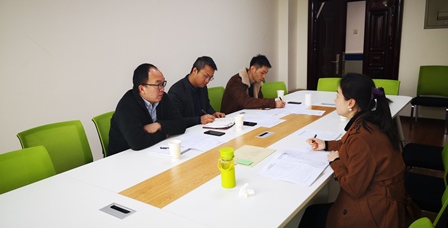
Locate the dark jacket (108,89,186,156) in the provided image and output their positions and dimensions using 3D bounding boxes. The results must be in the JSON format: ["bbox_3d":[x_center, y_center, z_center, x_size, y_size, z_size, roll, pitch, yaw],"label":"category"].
[{"bbox_3d":[-0.555,0.119,2.583,0.520,0.620,0.560,5,14,29],"label":"dark jacket"}]

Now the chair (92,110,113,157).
[{"bbox_3d":[-0.645,0.456,2.719,0.580,0.900,0.490,8,16,39],"label":"chair"}]

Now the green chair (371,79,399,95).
[{"bbox_3d":[1.700,0.081,4.019,0.490,0.900,0.580,7,15,35],"label":"green chair"}]

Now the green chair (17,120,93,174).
[{"bbox_3d":[-0.983,0.544,2.375,0.580,0.900,0.490,7,15,35],"label":"green chair"}]

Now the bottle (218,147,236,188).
[{"bbox_3d":[0.022,0.253,1.647,0.074,0.191,0.074,7,15,36],"label":"bottle"}]

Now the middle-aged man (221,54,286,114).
[{"bbox_3d":[0.298,0.018,3.687,0.780,1.244,0.550,7,15,36],"label":"middle-aged man"}]

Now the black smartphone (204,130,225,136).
[{"bbox_3d":[-0.074,0.139,2.599,0.158,0.009,0.075,7,15,36],"label":"black smartphone"}]

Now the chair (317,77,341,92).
[{"bbox_3d":[1.297,0.040,4.278,0.490,0.900,0.580,7,15,35],"label":"chair"}]

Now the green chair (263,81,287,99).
[{"bbox_3d":[0.640,0.103,4.105,0.490,0.900,0.580,-7,13,-22],"label":"green chair"}]

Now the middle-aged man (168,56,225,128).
[{"bbox_3d":[-0.162,0.134,3.150,0.740,1.286,0.540,7,15,36],"label":"middle-aged man"}]

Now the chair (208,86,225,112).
[{"bbox_3d":[0.068,0.185,3.815,0.540,0.880,0.480,7,15,36],"label":"chair"}]

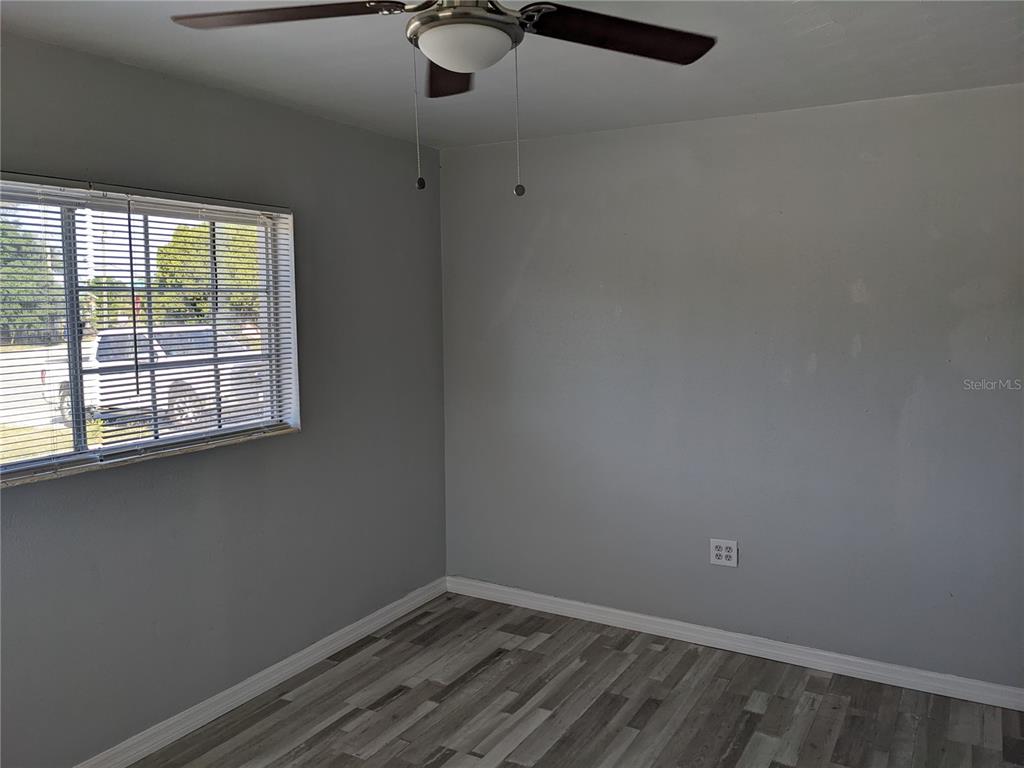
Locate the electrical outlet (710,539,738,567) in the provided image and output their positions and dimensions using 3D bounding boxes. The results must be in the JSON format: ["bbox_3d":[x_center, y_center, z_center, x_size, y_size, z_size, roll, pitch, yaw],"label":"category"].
[{"bbox_3d":[0.985,0.785,3.722,0.120,0.119,0.010,3,7,30],"label":"electrical outlet"}]

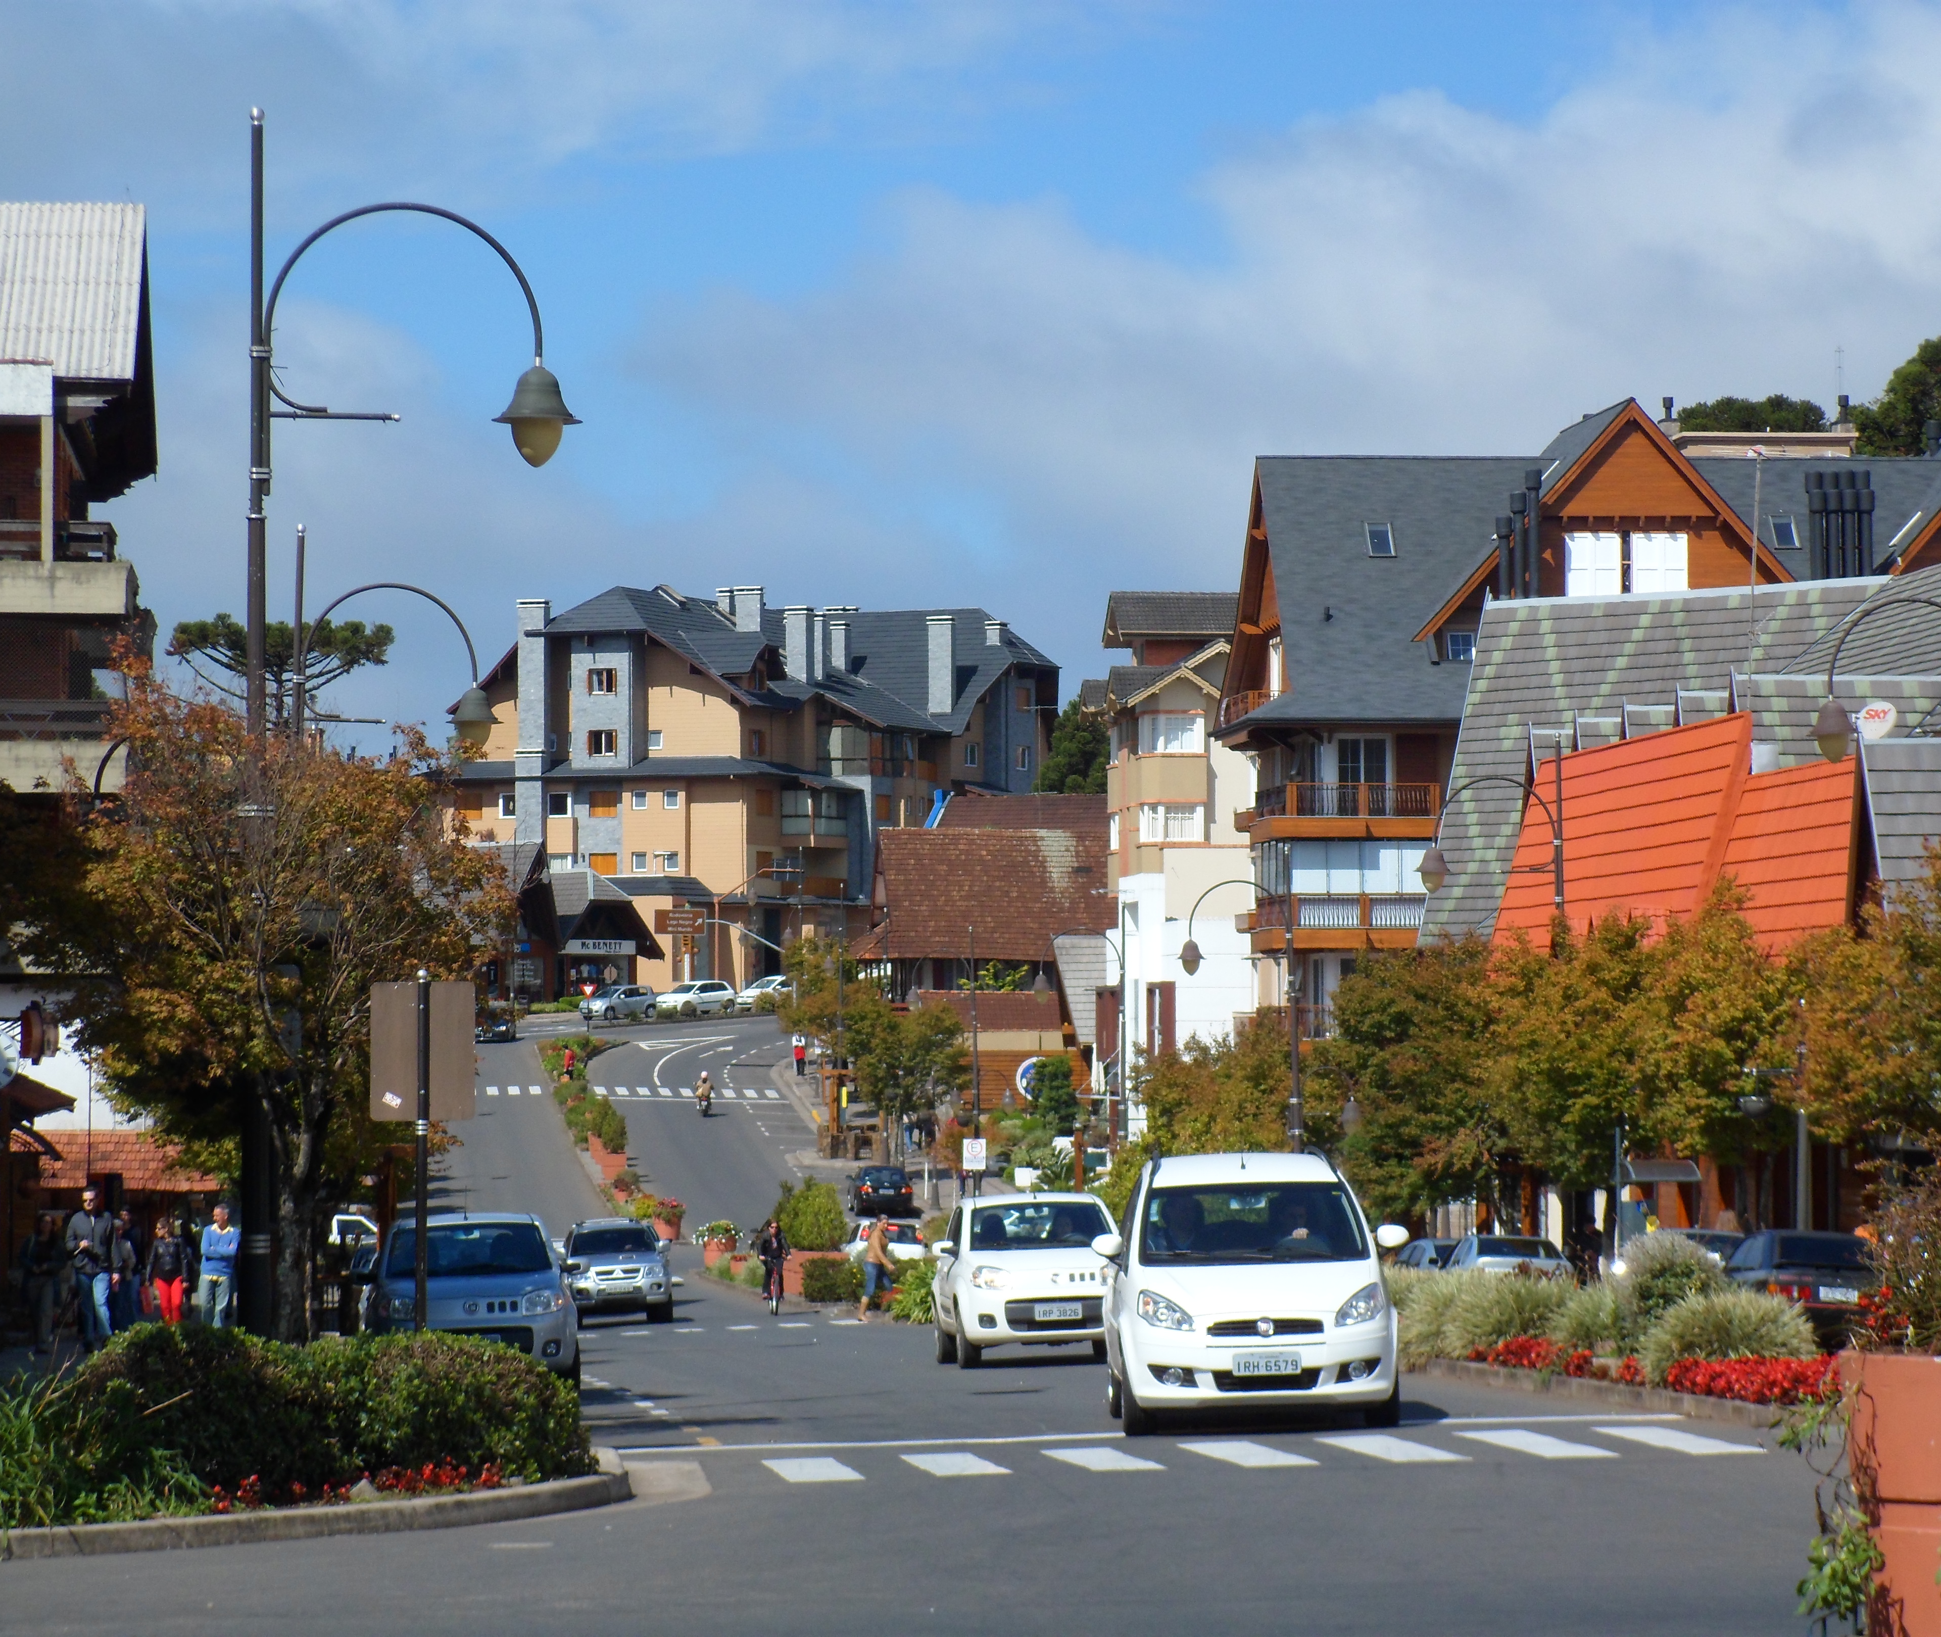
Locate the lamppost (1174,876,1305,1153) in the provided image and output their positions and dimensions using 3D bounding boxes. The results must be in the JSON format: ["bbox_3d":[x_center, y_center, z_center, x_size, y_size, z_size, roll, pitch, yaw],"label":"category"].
[{"bbox_3d":[4.987,4.861,121.000,2.400,8.400,0.550,0,-2,-3],"label":"lamppost"}]

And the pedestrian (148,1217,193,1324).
[{"bbox_3d":[-10.001,5.789,82.000,0.550,1.610,0.360,0,-2,-2],"label":"pedestrian"}]

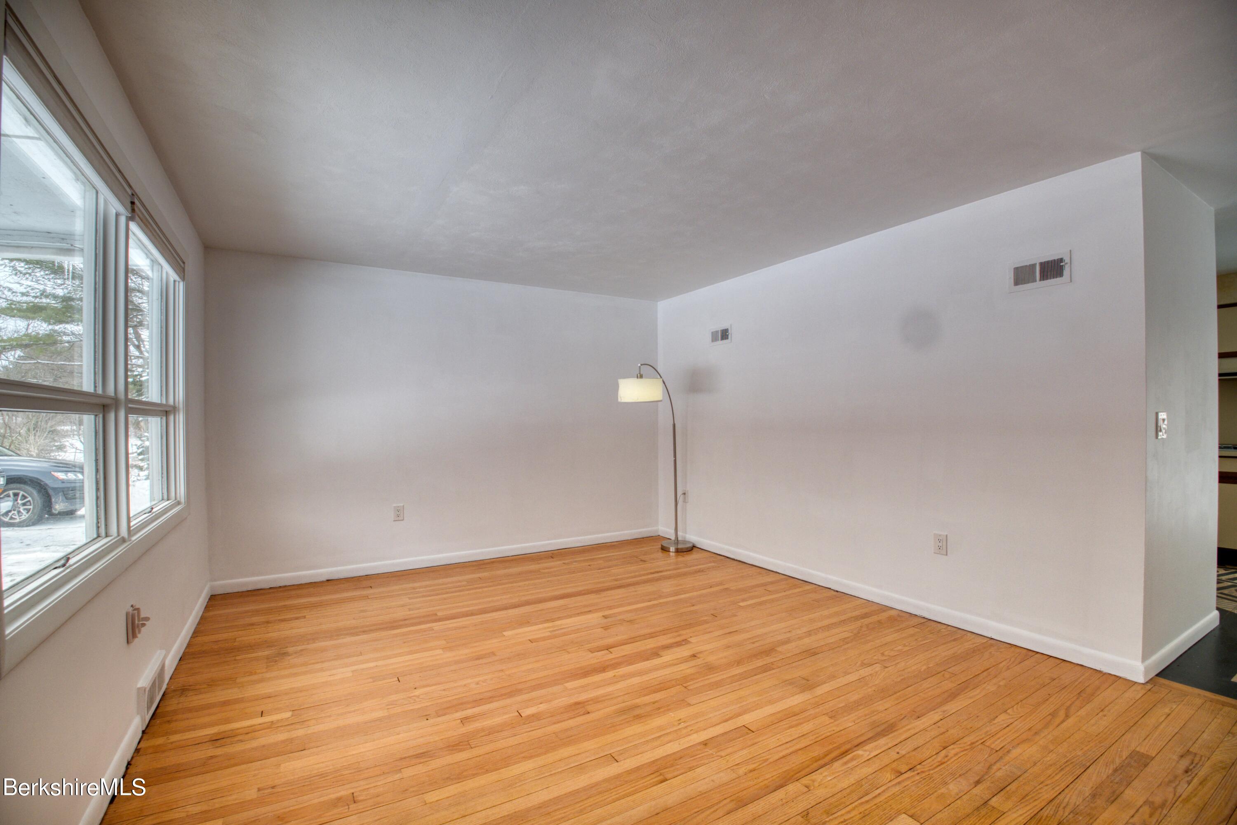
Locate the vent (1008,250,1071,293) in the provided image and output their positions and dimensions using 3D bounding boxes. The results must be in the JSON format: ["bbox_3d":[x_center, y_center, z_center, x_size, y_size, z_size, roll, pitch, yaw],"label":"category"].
[{"bbox_3d":[2.201,-0.733,2.700,0.018,0.165,0.264,0,0,-33],"label":"vent"}]

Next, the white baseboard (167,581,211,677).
[{"bbox_3d":[-2.485,1.227,2.998,0.014,0.083,1.443,0,0,-32],"label":"white baseboard"}]

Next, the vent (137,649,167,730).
[{"bbox_3d":[-1.963,1.163,2.179,0.027,0.177,0.375,0,0,-32],"label":"vent"}]

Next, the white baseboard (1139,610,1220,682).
[{"bbox_3d":[2.972,1.200,2.696,1.288,0.083,0.014,0,0,-31],"label":"white baseboard"}]

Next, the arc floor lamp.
[{"bbox_3d":[0.351,0.420,4.582,0.377,1.681,0.843,0,0,43],"label":"arc floor lamp"}]

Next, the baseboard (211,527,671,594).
[{"bbox_3d":[-1.203,1.226,4.466,3.783,0.083,0.014,0,0,-29],"label":"baseboard"}]

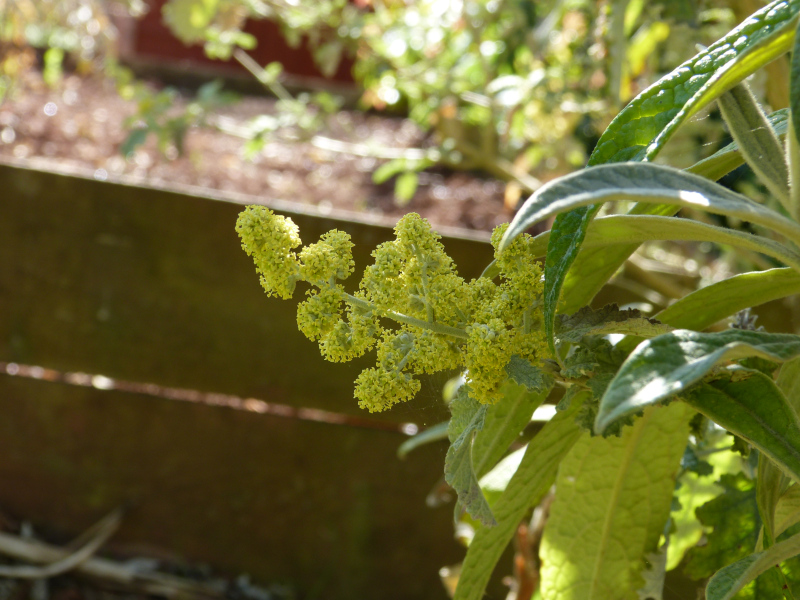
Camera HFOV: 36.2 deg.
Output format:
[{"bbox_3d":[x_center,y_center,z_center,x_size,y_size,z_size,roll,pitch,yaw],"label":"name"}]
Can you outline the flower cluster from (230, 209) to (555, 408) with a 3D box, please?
[{"bbox_3d":[-0.004,0.005,0.500,0.135,0.082,0.078,8,15,0],"label":"flower cluster"}]

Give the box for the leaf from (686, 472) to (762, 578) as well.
[{"bbox_3d":[0.151,0.105,0.570,0.040,0.051,0.024,11,16,11],"label":"leaf"}]

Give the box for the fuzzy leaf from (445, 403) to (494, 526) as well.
[{"bbox_3d":[0.028,0.066,0.505,0.021,0.055,0.022,-2,12,11],"label":"fuzzy leaf"}]

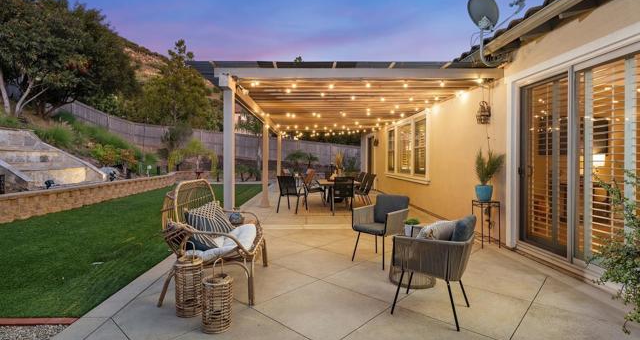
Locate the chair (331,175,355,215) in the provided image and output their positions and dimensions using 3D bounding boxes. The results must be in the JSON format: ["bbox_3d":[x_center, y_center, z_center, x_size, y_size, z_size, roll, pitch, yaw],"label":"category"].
[{"bbox_3d":[0.500,0.557,7.315,0.550,0.880,0.660,0,2,-2],"label":"chair"}]

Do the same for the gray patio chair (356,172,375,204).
[{"bbox_3d":[1.180,0.558,8.670,0.600,0.930,0.580,0,2,-3],"label":"gray patio chair"}]

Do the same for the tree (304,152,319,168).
[{"bbox_3d":[-0.520,-0.489,19.994,0.950,1.250,0.950,0,2,-3],"label":"tree"}]

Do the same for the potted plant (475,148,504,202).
[{"bbox_3d":[2.560,0.066,4.855,0.400,0.820,0.400,0,2,-2],"label":"potted plant"}]

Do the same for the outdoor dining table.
[{"bbox_3d":[0.440,0.648,8.673,1.000,0.750,2.000,0,2,-3],"label":"outdoor dining table"}]

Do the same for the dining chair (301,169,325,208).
[{"bbox_3d":[-0.180,0.562,8.520,0.620,0.930,0.580,0,2,-3],"label":"dining chair"}]

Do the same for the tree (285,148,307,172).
[{"bbox_3d":[-1.250,-0.393,16.497,1.200,1.300,1.200,0,2,0],"label":"tree"}]

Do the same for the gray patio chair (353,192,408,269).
[{"bbox_3d":[0.790,0.757,4.164,0.580,0.800,0.610,2,2,44],"label":"gray patio chair"}]

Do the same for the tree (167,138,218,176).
[{"bbox_3d":[-7.300,-0.613,18.290,2.450,2.100,2.400,0,2,-3],"label":"tree"}]

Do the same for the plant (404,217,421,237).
[{"bbox_3d":[1.000,0.617,3.470,0.160,0.220,0.160,0,2,-3],"label":"plant"}]

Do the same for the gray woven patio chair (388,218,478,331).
[{"bbox_3d":[1.000,0.824,2.811,0.610,0.830,0.580,1,2,30],"label":"gray woven patio chair"}]

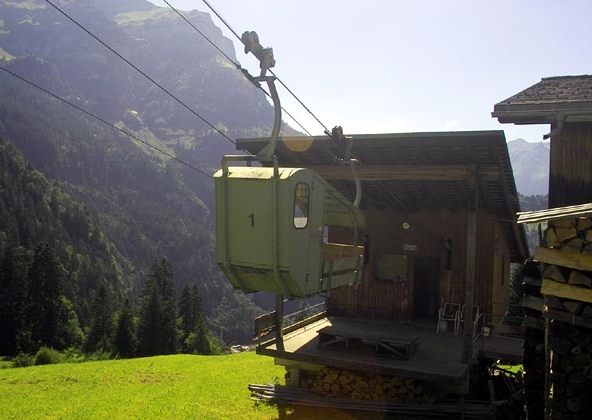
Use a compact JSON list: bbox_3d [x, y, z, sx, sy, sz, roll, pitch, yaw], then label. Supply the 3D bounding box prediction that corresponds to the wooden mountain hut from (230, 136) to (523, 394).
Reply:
[{"bbox_3d":[3.342,1.064,16.654,6.500,5.900,8.900,2,3,26],"label":"wooden mountain hut"}]

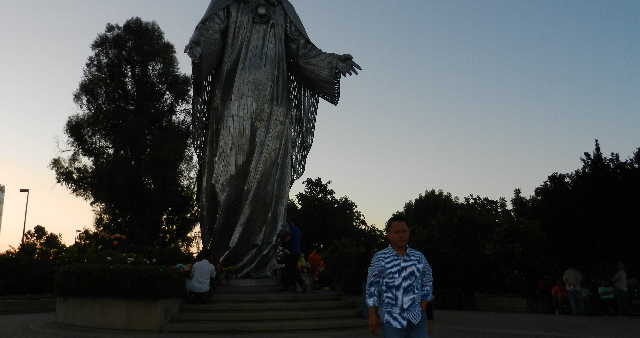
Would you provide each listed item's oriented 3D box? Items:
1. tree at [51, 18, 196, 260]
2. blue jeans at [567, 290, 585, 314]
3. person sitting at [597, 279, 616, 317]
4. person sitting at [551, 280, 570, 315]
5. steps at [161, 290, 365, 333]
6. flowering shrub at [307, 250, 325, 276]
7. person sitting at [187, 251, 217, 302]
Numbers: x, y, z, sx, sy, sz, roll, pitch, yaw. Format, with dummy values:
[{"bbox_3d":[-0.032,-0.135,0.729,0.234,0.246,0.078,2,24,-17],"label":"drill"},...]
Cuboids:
[{"bbox_3d":[-8.716,-0.656,22.552,6.200,12.340,6.000,4,-12,-17],"label":"tree"},{"bbox_3d":[7.907,4.089,16.524,0.500,0.790,0.330,-6,-13,28],"label":"blue jeans"},{"bbox_3d":[8.897,3.963,16.549,0.580,1.080,0.720,-6,-13,30],"label":"person sitting"},{"bbox_3d":[7.534,3.997,16.695,0.560,1.090,0.720,-5,-12,23],"label":"person sitting"},{"bbox_3d":[-1.067,3.209,12.056,4.750,0.720,1.800,3,-12,-14],"label":"steps"},{"bbox_3d":[-0.112,2.301,13.204,0.460,0.630,0.440,2,-11,-11],"label":"flowering shrub"},{"bbox_3d":[-2.635,2.404,11.909,0.580,1.100,0.680,0,-11,3],"label":"person sitting"}]

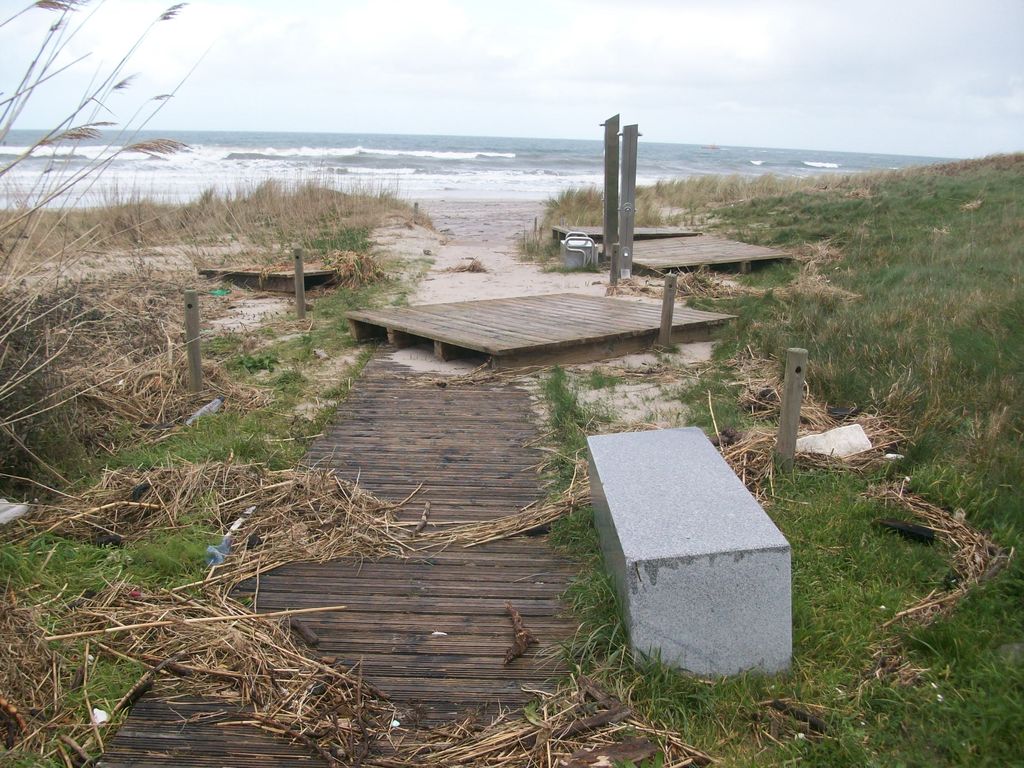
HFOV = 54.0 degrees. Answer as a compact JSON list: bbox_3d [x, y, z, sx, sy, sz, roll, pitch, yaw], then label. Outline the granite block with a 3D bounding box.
[{"bbox_3d":[0.627,0.581,3.930,0.515,0.417,1.468,-5,12,0],"label":"granite block"}]

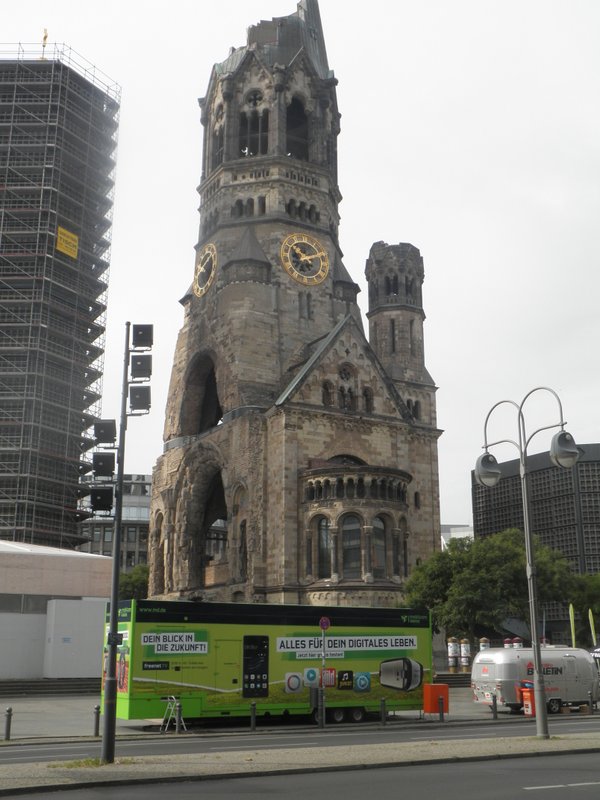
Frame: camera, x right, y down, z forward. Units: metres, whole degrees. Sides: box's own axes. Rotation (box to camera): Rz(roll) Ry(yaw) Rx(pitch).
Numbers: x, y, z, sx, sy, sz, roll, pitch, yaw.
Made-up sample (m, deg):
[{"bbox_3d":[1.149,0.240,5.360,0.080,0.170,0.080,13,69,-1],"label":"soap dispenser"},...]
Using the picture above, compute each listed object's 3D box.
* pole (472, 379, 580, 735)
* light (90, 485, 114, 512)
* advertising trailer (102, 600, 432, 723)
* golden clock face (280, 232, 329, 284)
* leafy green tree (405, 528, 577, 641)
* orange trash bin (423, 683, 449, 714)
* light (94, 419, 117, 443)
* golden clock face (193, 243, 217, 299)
[{"bbox_3d":[6.830,4.595,27.906,0.800,10.150,4.100,9,-18,-29],"label":"pole"},{"bbox_3d":[-4.460,2.240,21.373,0.500,0.550,0.350,0,-15,0],"label":"light"},{"bbox_3d":[-0.805,9.558,34.377,12.200,4.000,2.550,9,-18,-29],"label":"advertising trailer"},{"bbox_3d":[0.483,-11.777,79.533,4.720,4.720,0.300,9,-18,-29],"label":"golden clock face"},{"bbox_3d":[13.275,13.817,65.693,11.800,9.800,11.500,0,-15,0],"label":"leafy green tree"},{"bbox_3d":[5.031,11.032,34.925,0.740,1.050,0.650,9,-18,-29],"label":"orange trash bin"},{"bbox_3d":[-4.473,0.724,21.790,0.500,0.550,0.350,0,-15,0],"label":"light"},{"bbox_3d":[-8.185,-11.146,81.674,0.300,4.720,4.720,9,-18,-29],"label":"golden clock face"}]

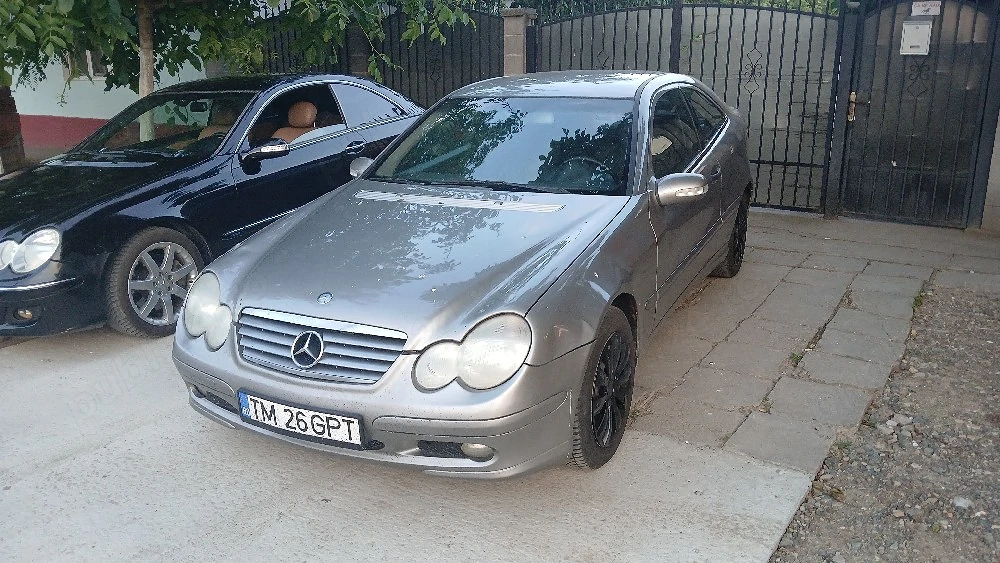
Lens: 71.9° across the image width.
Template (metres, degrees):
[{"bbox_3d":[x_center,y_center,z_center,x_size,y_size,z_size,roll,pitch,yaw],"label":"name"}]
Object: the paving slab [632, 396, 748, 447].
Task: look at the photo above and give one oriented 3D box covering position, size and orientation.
[{"bbox_3d":[0.822,0.640,3.021,0.400,0.050,0.400,10,21,34],"label":"paving slab"}]

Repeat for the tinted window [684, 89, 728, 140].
[{"bbox_3d":[1.311,-1.077,4.403,0.060,0.307,0.970,-13,9,32],"label":"tinted window"}]

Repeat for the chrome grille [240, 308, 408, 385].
[{"bbox_3d":[-0.637,0.210,2.312,0.710,0.200,0.150,7,19,26],"label":"chrome grille"}]

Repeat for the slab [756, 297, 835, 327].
[{"bbox_3d":[1.847,0.209,4.312,0.410,0.050,0.400,10,21,34],"label":"slab"}]

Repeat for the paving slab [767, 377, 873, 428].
[{"bbox_3d":[1.451,0.573,3.167,0.400,0.050,0.410,9,20,33],"label":"paving slab"}]

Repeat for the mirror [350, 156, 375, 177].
[{"bbox_3d":[-0.735,-0.602,3.874,0.235,0.150,0.155,7,19,26],"label":"mirror"}]

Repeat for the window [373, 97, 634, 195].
[{"bbox_3d":[0.046,-0.718,3.526,1.430,0.130,0.720,6,55,27],"label":"window"}]

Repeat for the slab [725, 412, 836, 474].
[{"bbox_3d":[1.169,0.679,2.861,0.390,0.050,0.400,9,20,33],"label":"slab"}]

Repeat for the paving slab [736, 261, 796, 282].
[{"bbox_3d":[1.937,-0.055,5.155,0.410,0.050,0.400,10,21,34],"label":"paving slab"}]

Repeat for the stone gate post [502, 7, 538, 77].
[{"bbox_3d":[0.200,-2.020,8.120,0.310,2.200,0.310,7,15,27],"label":"stone gate post"}]

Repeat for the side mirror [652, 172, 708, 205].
[{"bbox_3d":[0.815,-0.412,3.097,0.235,0.150,0.155,7,19,26],"label":"side mirror"}]

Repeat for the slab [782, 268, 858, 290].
[{"bbox_3d":[2.296,-0.004,4.934,0.420,0.050,0.410,9,20,33],"label":"slab"}]

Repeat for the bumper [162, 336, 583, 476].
[{"bbox_3d":[-0.574,0.382,2.553,1.730,0.460,0.540,6,19,27],"label":"bumper"}]

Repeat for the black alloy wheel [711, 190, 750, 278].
[{"bbox_3d":[1.662,-0.371,5.058,0.215,0.640,0.640,6,19,27],"label":"black alloy wheel"}]

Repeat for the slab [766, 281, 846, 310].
[{"bbox_3d":[2.074,0.103,4.629,0.410,0.050,0.400,10,21,34],"label":"slab"}]

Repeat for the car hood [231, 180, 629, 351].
[{"bbox_3d":[-0.368,-0.117,2.769,1.450,0.350,1.250,7,19,26],"label":"car hood"}]

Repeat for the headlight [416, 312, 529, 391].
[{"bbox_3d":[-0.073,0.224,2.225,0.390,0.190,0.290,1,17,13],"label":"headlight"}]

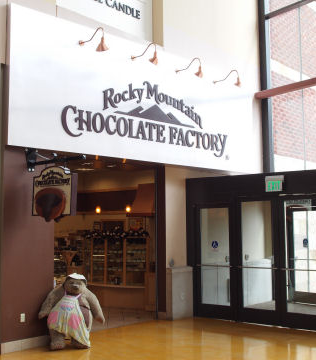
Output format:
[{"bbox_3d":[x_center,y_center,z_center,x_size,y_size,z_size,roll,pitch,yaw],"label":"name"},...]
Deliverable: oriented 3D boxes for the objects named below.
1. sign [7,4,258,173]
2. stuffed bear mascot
[{"bbox_3d":[-0.015,-1.310,9.505,5.906,2.065,0.180,5,-8,-43],"label":"sign"},{"bbox_3d":[-1.246,1.883,7.681,0.906,1.042,0.580,1,-6,-14],"label":"stuffed bear mascot"}]

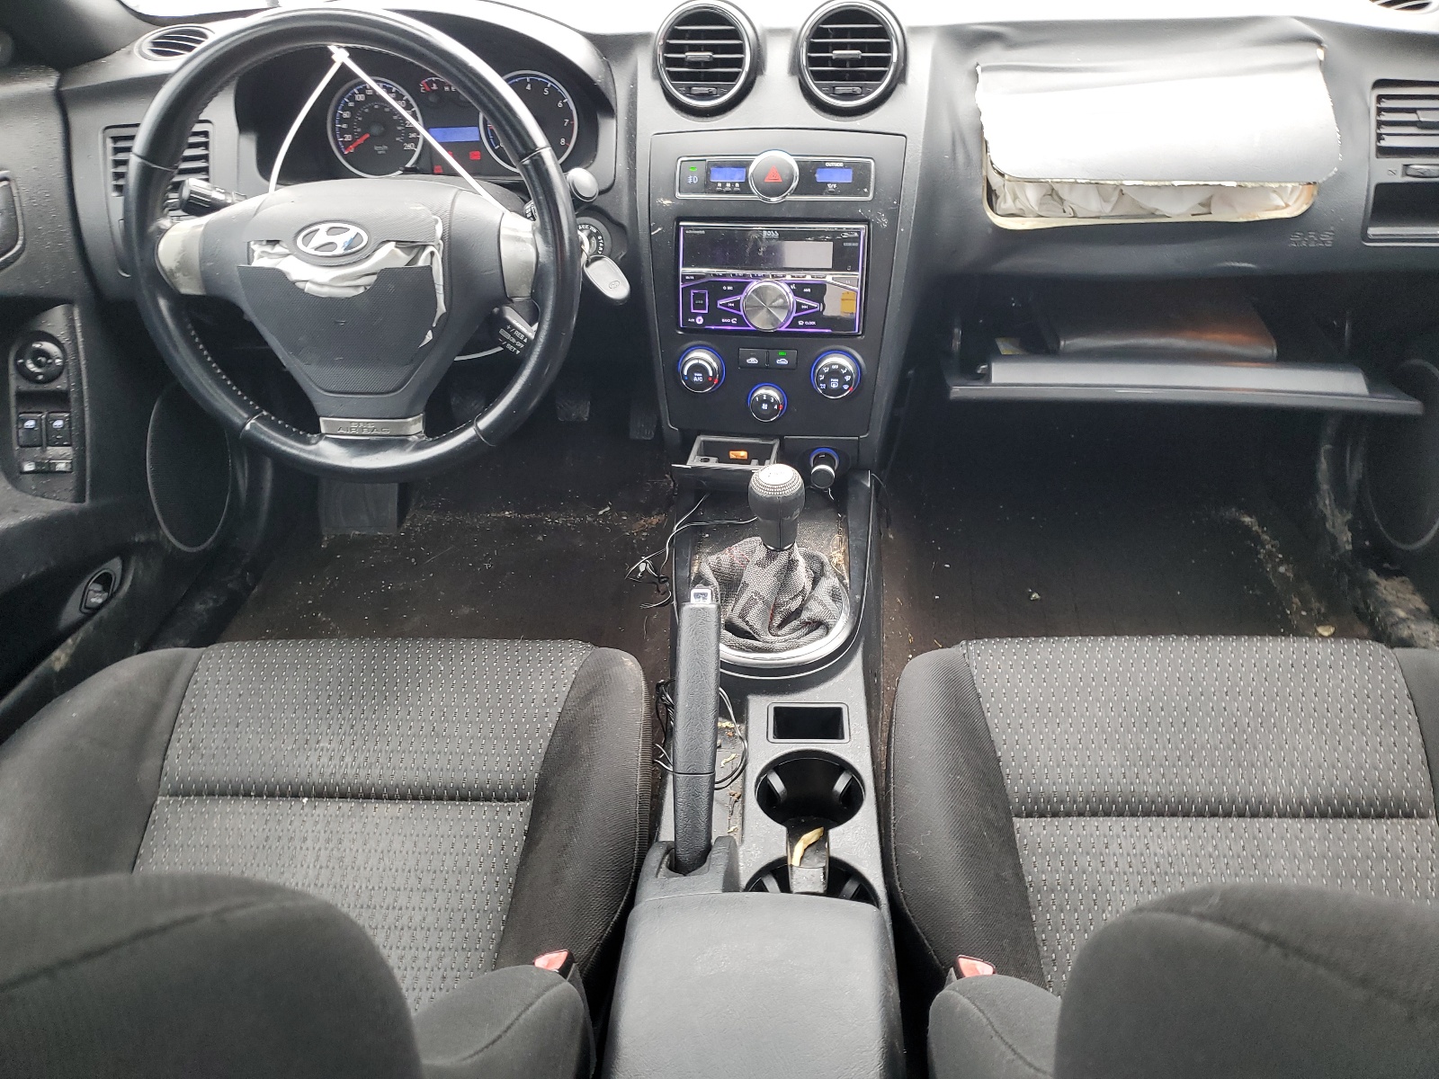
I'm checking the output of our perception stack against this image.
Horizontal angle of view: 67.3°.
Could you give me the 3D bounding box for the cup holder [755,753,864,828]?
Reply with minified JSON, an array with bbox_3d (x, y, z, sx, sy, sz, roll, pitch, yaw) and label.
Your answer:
[{"bbox_3d":[0.064,0.202,0.775,0.078,0.060,0.078,1,34,3],"label":"cup holder"}]

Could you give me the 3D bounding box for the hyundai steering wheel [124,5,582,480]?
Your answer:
[{"bbox_3d":[-0.305,-0.242,0.925,0.385,0.385,0.090,1,17,3],"label":"hyundai steering wheel"}]

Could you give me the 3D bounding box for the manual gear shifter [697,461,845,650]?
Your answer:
[{"bbox_3d":[0.047,0.000,0.919,0.138,0.150,0.150,1,35,3],"label":"manual gear shifter"}]

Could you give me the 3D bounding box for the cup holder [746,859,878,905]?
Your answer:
[{"bbox_3d":[0.057,0.255,0.689,0.082,0.060,0.082,1,34,3],"label":"cup holder"}]

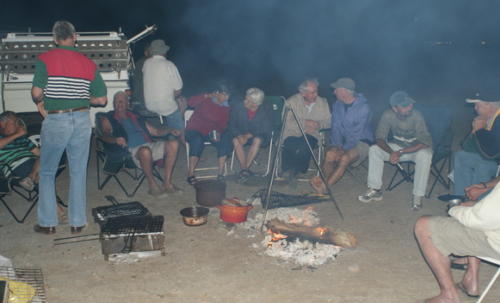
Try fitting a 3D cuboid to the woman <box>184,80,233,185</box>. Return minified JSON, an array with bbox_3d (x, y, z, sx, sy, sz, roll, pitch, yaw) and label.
[{"bbox_3d":[-0.510,-0.261,6.692,0.570,1.130,0.800,-2,11,-12],"label":"woman"}]

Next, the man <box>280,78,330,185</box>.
[{"bbox_3d":[0.660,-0.250,6.501,0.560,1.180,0.850,2,11,12],"label":"man"}]

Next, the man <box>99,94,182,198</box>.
[{"bbox_3d":[-1.235,-0.128,6.101,0.700,1.080,0.950,-11,15,-43],"label":"man"}]

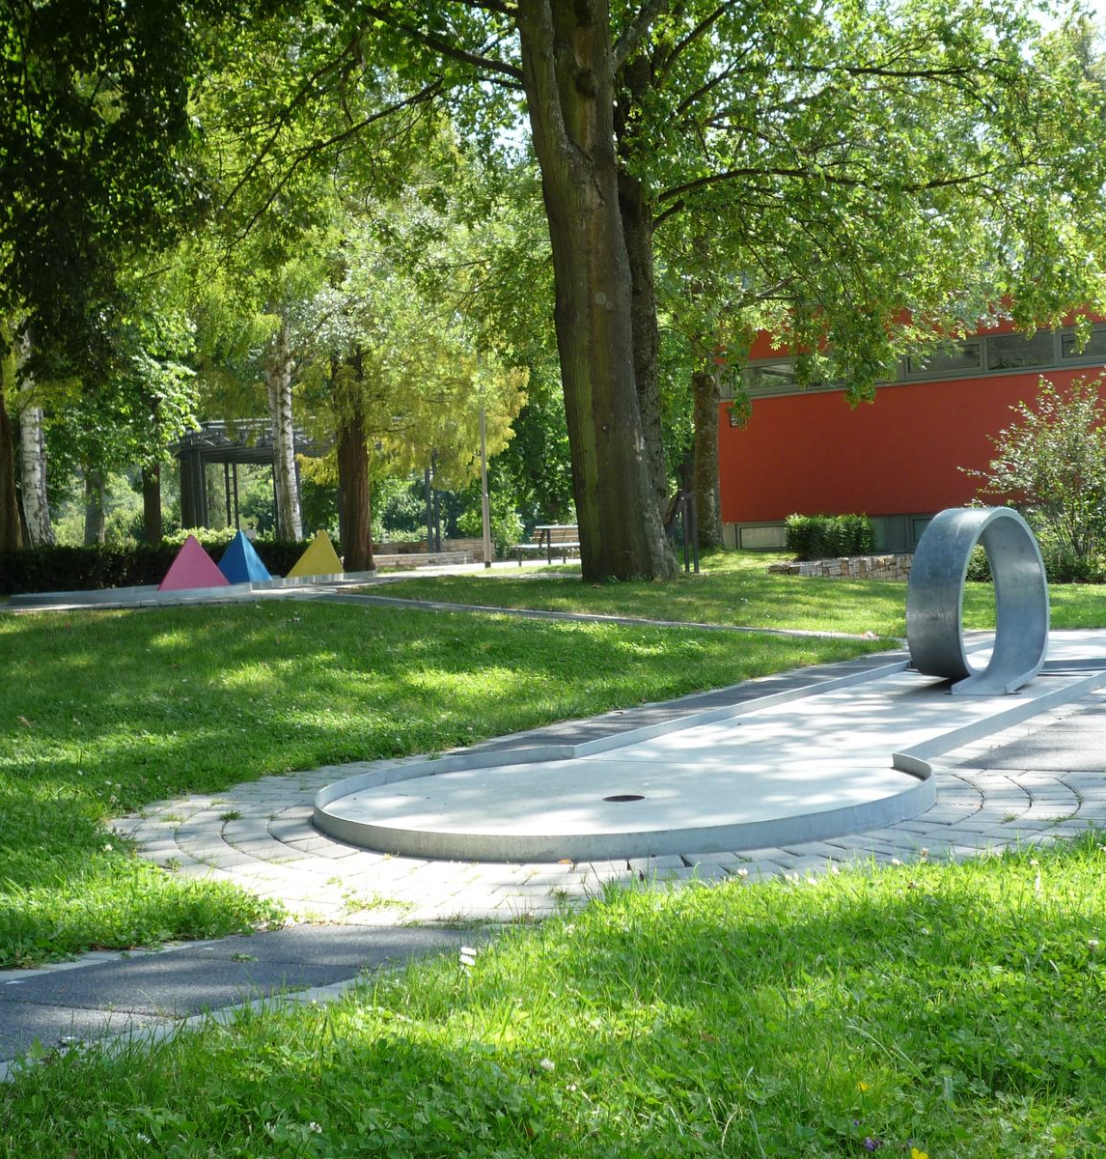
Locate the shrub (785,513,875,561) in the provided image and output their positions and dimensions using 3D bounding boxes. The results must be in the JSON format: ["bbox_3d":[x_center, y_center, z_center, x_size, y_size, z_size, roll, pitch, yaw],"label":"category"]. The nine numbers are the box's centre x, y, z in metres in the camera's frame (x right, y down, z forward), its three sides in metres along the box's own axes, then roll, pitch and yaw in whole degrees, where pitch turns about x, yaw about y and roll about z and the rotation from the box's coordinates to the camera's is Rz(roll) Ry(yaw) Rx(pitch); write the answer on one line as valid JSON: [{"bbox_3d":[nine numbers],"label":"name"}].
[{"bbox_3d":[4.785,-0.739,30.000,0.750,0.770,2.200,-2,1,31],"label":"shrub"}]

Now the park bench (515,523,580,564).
[{"bbox_3d":[-0.130,-0.677,35.500,0.620,0.790,1.950,-2,1,31],"label":"park bench"}]

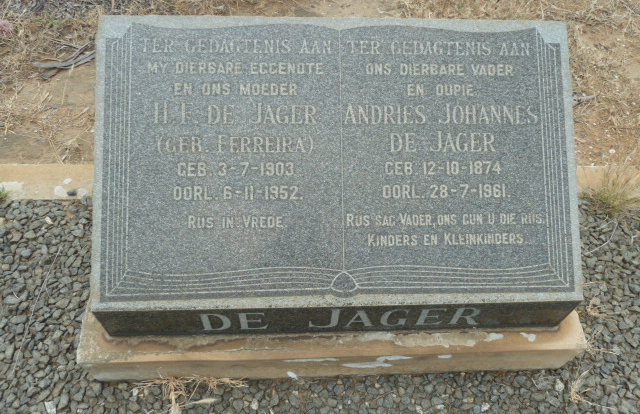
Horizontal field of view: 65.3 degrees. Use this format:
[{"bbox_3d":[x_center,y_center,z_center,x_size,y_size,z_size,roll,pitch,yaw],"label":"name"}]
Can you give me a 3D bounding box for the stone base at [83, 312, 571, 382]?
[{"bbox_3d":[0.024,0.112,1.106,0.950,0.133,0.475,0,57,-4],"label":"stone base"}]

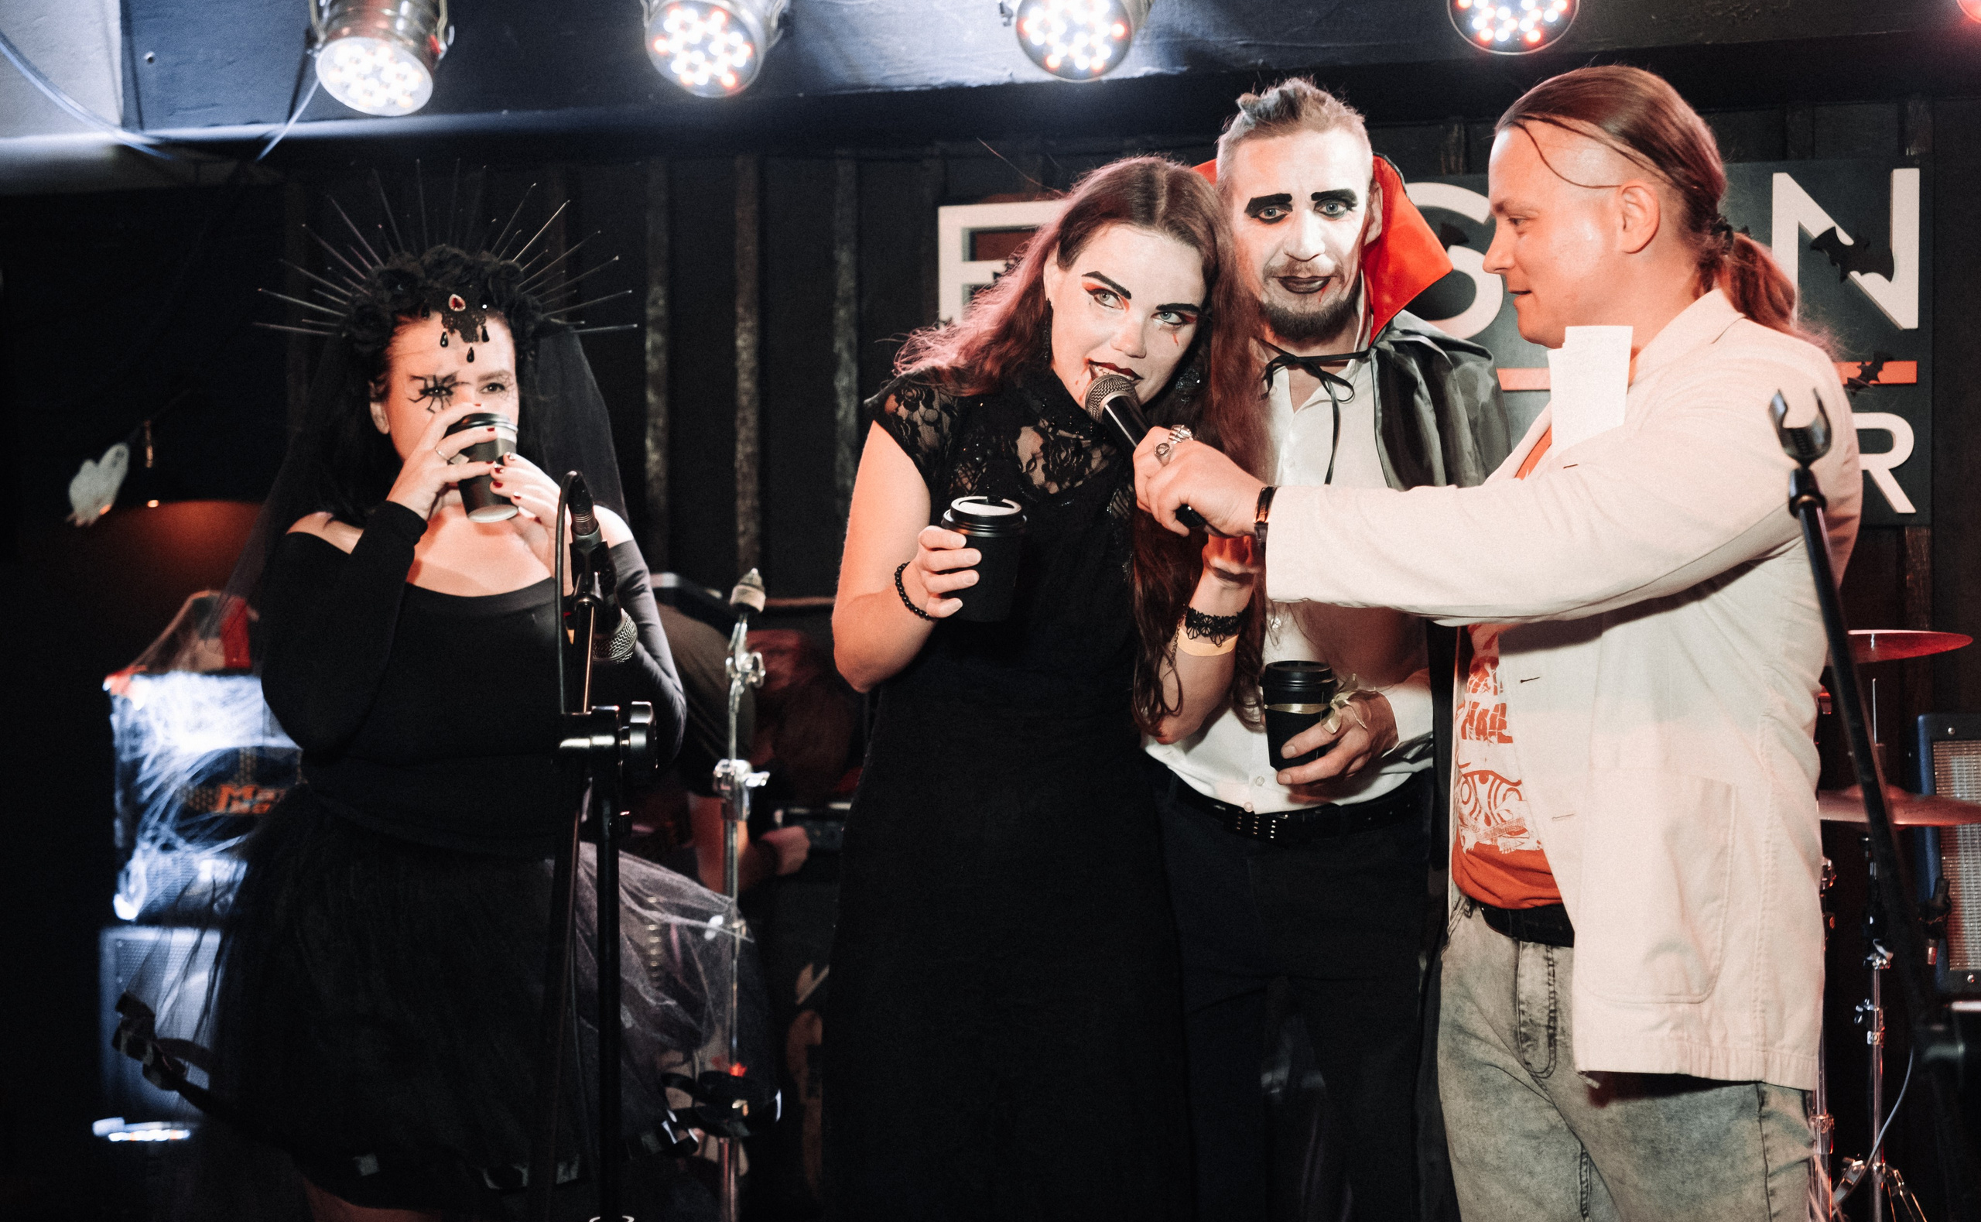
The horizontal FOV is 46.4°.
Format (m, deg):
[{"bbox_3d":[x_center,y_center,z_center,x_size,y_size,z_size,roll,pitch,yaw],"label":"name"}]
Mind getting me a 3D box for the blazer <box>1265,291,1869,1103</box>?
[{"bbox_3d":[0.529,0.071,2.100,0.510,0.730,0.450,0,1,-30],"label":"blazer"}]

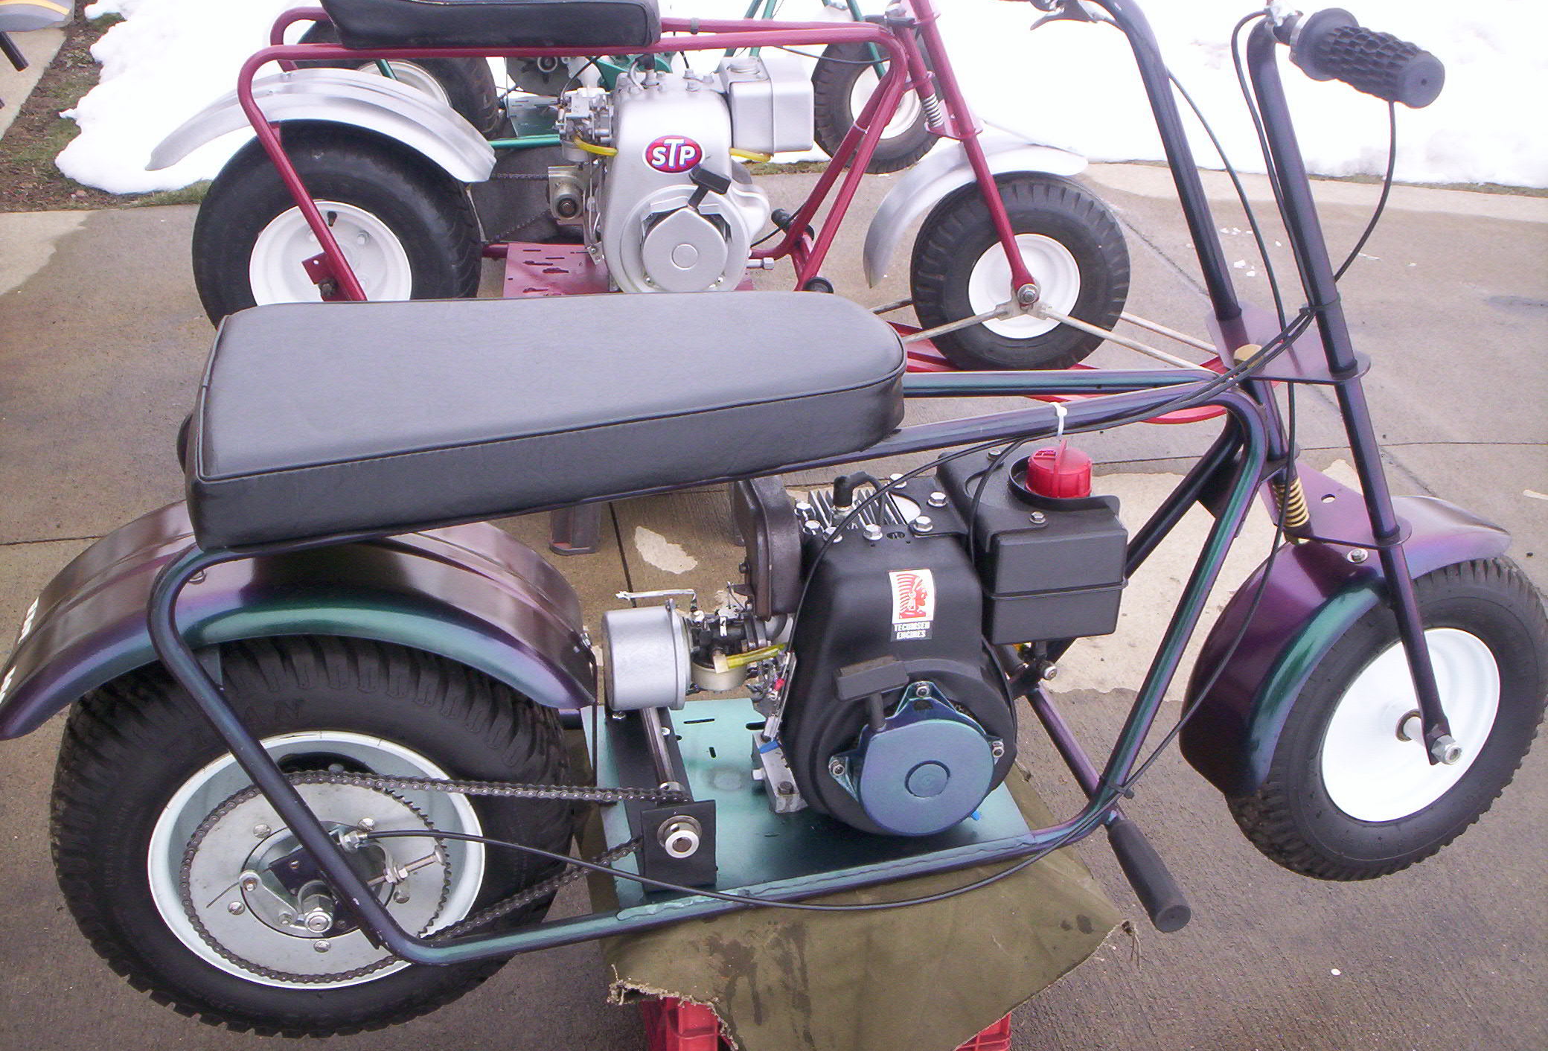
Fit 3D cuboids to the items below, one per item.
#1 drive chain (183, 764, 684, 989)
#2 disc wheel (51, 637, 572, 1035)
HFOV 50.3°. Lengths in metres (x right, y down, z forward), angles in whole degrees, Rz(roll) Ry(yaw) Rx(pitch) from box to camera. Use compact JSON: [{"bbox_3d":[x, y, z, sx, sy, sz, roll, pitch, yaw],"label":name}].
[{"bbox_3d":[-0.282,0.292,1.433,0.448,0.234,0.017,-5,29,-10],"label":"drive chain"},{"bbox_3d":[-0.409,0.256,1.502,0.455,0.455,0.210,-5,29,-10],"label":"disc wheel"}]

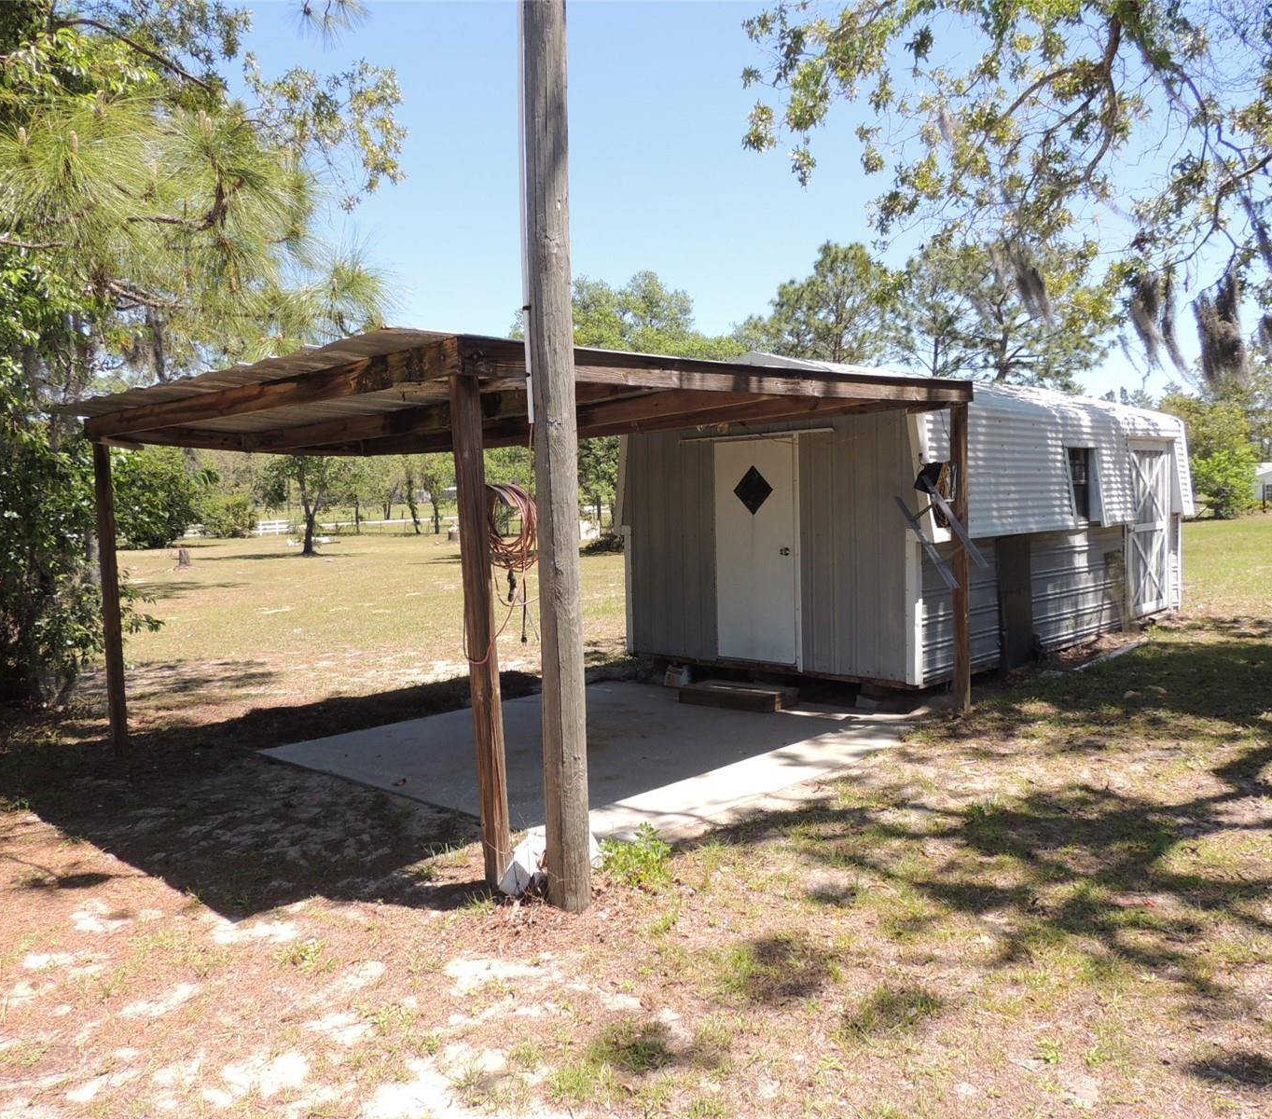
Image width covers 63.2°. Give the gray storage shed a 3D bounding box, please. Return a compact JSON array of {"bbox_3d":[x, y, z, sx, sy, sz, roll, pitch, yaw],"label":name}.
[{"bbox_3d":[3.131,-0.557,10.950,3.328,2.750,6.271,3,5,44],"label":"gray storage shed"}]

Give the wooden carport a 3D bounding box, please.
[{"bbox_3d":[-0.689,0.014,7.236,4.120,2.420,4.960,2,5,41],"label":"wooden carport"}]

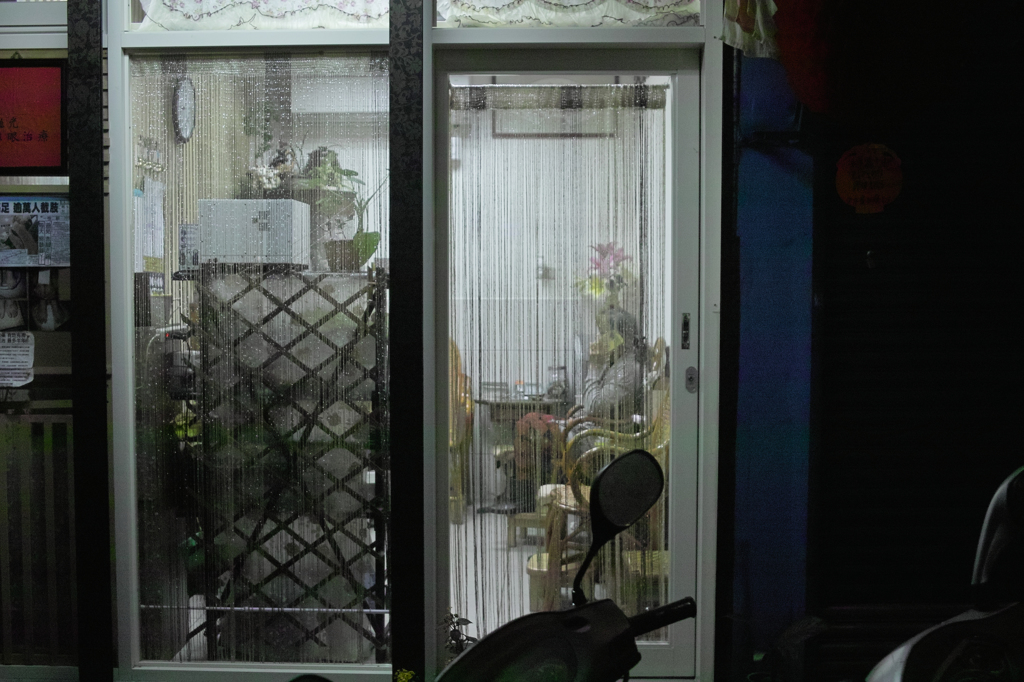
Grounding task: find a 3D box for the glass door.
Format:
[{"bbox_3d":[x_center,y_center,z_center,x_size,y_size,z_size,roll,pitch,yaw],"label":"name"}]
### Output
[{"bbox_3d":[0.193,0.090,3.954,0.891,2.120,0.050,0,3,1],"label":"glass door"}]

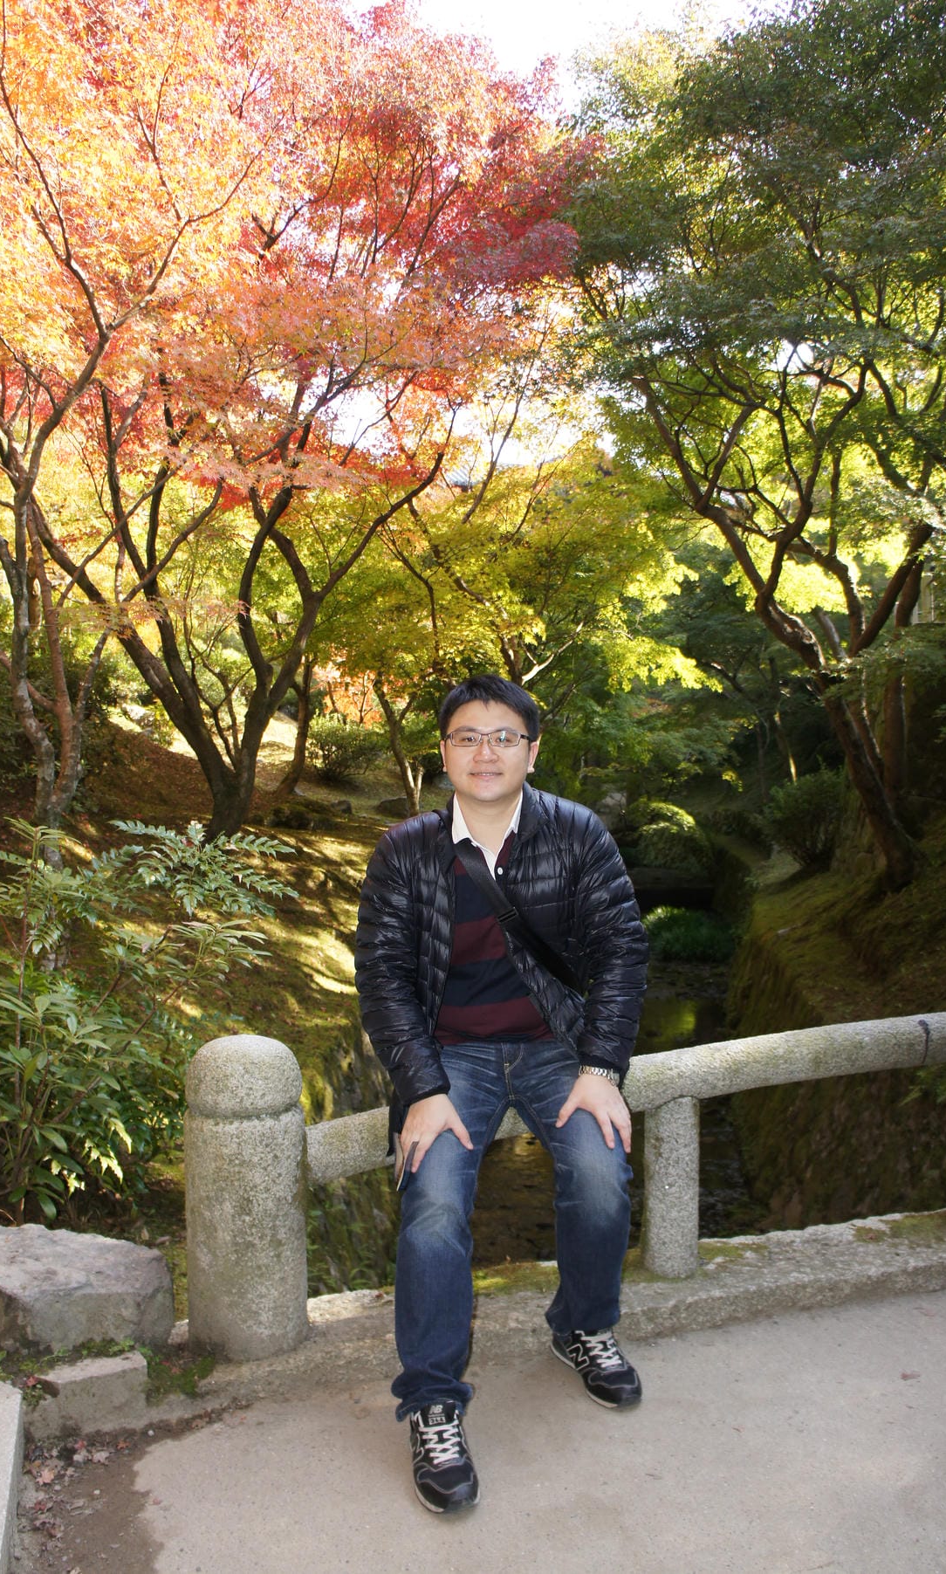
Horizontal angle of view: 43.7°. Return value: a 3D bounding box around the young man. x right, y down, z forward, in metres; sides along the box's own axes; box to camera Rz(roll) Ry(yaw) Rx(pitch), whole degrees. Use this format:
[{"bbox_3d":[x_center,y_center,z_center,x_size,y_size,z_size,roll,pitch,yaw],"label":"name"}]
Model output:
[{"bbox_3d":[0.090,0.498,2.277,0.600,1.420,0.710,-1,5,-10],"label":"young man"}]

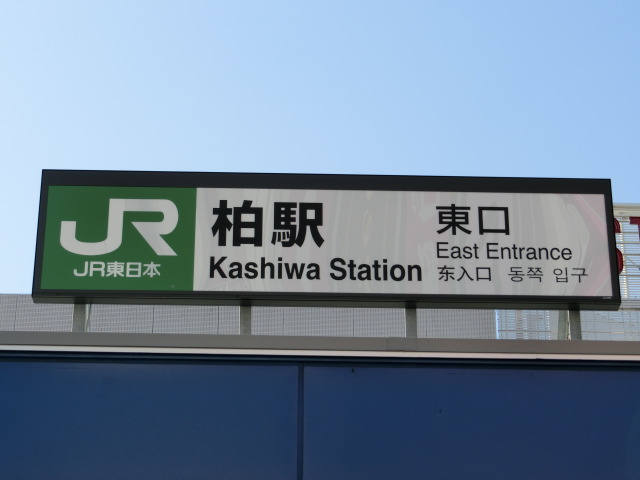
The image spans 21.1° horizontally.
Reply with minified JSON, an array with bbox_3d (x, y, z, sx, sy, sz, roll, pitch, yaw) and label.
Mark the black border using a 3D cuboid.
[{"bbox_3d":[0.063,0.000,13.121,4.400,1.061,0.138,1,-26,-2],"label":"black border"}]

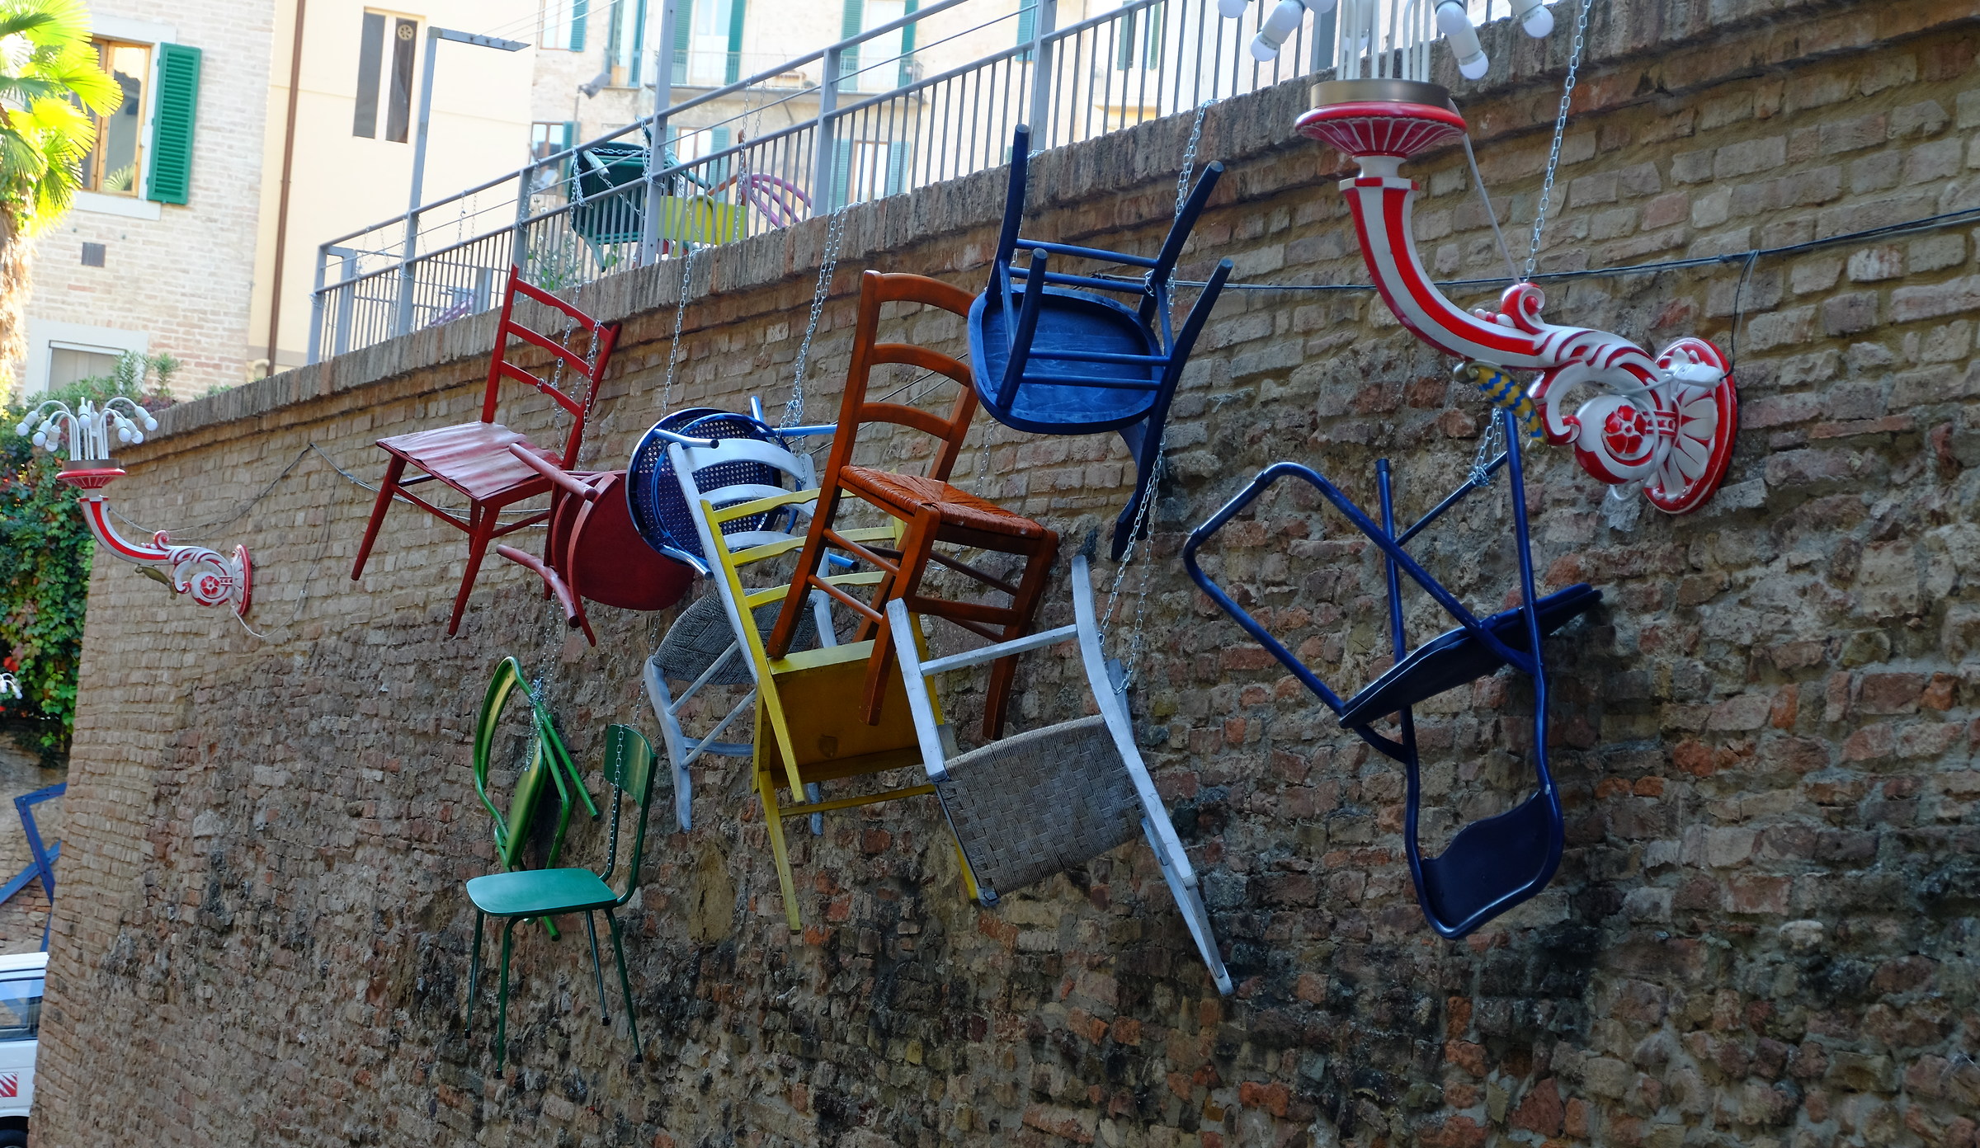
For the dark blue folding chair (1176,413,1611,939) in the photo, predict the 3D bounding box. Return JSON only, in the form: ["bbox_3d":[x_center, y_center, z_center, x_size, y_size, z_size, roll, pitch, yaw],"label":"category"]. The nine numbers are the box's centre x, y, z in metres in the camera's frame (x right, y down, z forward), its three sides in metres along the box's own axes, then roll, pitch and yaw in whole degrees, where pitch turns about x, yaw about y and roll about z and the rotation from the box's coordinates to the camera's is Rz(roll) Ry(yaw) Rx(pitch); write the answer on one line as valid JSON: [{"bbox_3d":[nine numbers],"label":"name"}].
[{"bbox_3d":[0.817,0.153,7.346,0.527,0.807,0.466,-24,-9,-32],"label":"dark blue folding chair"}]

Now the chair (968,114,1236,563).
[{"bbox_3d":[0.196,-0.490,8.724,0.485,0.410,0.802,4,-44,-11],"label":"chair"}]

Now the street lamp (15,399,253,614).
[{"bbox_3d":[-3.472,-0.278,16.950,0.900,0.826,0.550,6,-3,-22],"label":"street lamp"}]

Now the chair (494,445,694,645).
[{"bbox_3d":[-1.050,-0.117,11.732,0.519,0.420,0.846,4,11,-20],"label":"chair"}]

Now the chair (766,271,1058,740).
[{"bbox_3d":[-0.130,-0.157,9.363,0.446,0.911,0.477,9,12,-47],"label":"chair"}]

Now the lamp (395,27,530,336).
[{"bbox_3d":[-2.017,-1.412,15.738,0.440,1.300,0.100,6,-3,-22],"label":"lamp"}]

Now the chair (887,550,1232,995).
[{"bbox_3d":[0.138,0.457,8.350,0.451,0.894,0.459,-19,-42,2],"label":"chair"}]

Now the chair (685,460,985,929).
[{"bbox_3d":[-0.329,0.284,9.393,0.463,0.907,0.516,-9,-44,-9],"label":"chair"}]

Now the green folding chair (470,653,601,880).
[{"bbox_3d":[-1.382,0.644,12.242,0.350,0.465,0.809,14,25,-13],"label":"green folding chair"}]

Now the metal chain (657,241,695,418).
[{"bbox_3d":[-0.876,-0.686,11.560,0.035,0.493,0.035,12,-10,-21],"label":"metal chain"}]

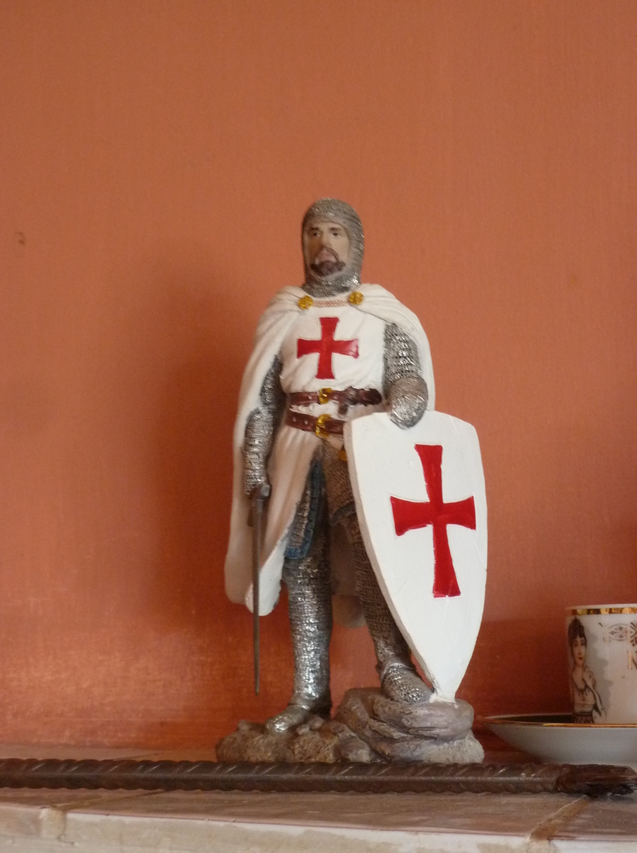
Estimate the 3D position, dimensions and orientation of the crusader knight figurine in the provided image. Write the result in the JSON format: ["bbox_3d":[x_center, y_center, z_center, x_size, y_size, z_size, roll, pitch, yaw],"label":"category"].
[{"bbox_3d":[0.017,0.024,0.610,0.121,0.270,0.095,-1,-11,9],"label":"crusader knight figurine"}]

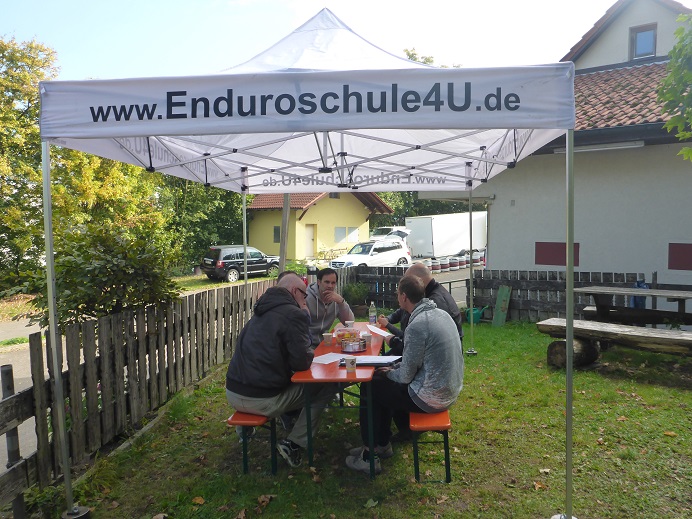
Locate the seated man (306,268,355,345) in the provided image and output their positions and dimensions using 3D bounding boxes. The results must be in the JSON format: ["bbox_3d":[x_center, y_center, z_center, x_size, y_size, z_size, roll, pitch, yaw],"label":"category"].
[{"bbox_3d":[-0.260,0.745,5.136,0.580,1.350,0.740,-2,3,-37],"label":"seated man"}]

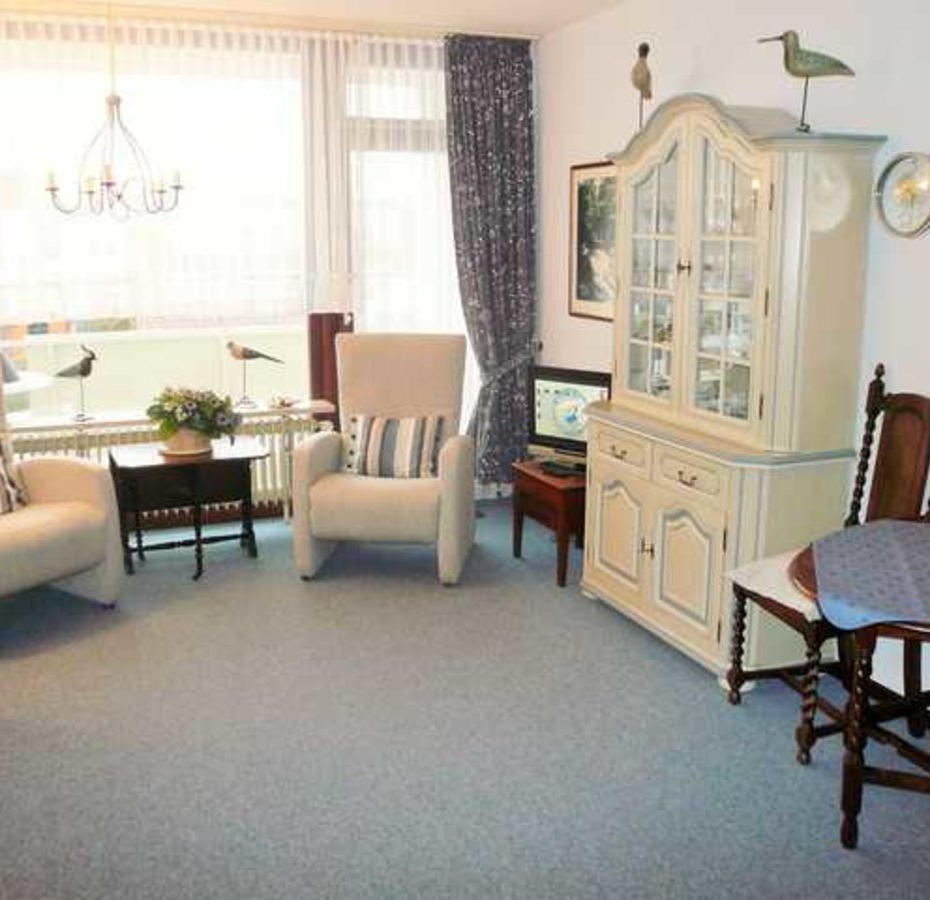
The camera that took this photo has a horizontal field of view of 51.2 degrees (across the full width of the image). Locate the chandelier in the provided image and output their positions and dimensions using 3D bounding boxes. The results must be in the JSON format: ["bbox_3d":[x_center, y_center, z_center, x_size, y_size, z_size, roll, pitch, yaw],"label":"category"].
[{"bbox_3d":[-1.342,-1.322,3.684,0.500,0.860,0.500,-6,14,-22],"label":"chandelier"}]

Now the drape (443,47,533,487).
[{"bbox_3d":[0.151,-0.974,5.361,0.540,2.430,0.160,-6,14,-22],"label":"drape"}]

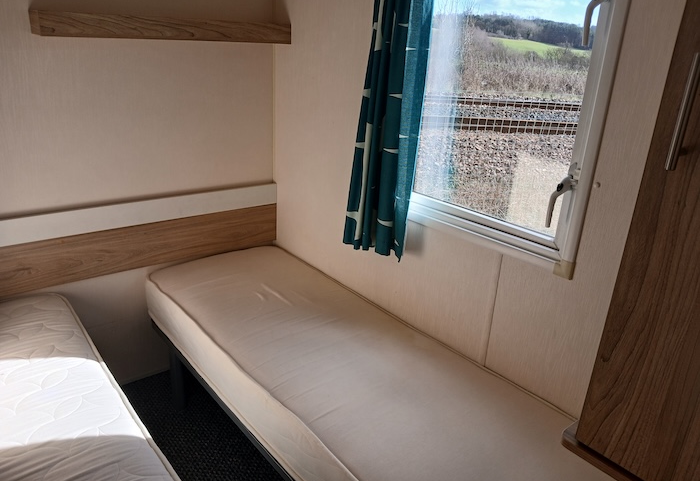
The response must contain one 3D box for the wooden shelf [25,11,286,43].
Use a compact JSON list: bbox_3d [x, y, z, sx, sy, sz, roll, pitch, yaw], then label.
[{"bbox_3d":[-0.621,-0.756,1.885,0.896,0.072,0.125,-15,27,-38],"label":"wooden shelf"}]

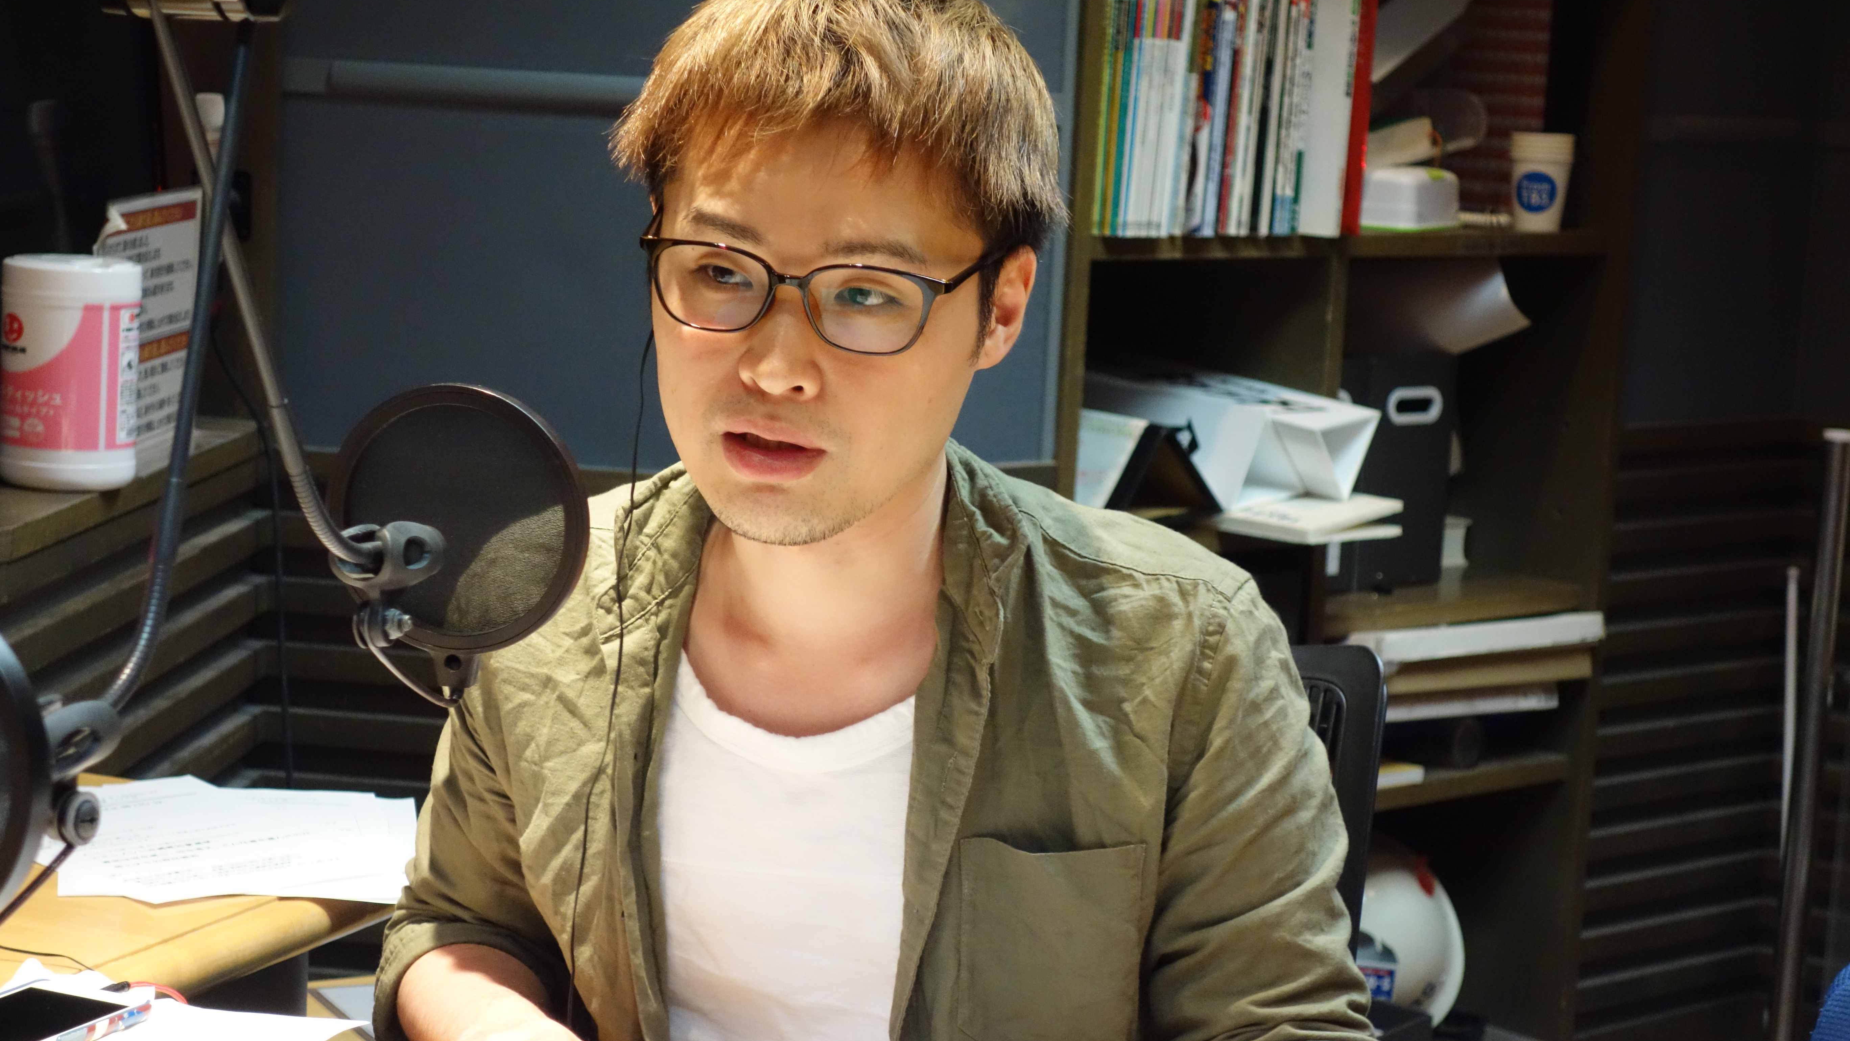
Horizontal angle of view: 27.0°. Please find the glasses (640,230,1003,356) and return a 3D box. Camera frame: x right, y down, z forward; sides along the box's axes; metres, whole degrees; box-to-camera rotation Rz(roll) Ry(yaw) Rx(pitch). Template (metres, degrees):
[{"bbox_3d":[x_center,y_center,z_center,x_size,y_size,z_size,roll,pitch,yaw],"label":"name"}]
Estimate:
[{"bbox_3d":[-0.041,-0.114,1.695,0.146,0.044,0.144,9,19,13],"label":"glasses"}]

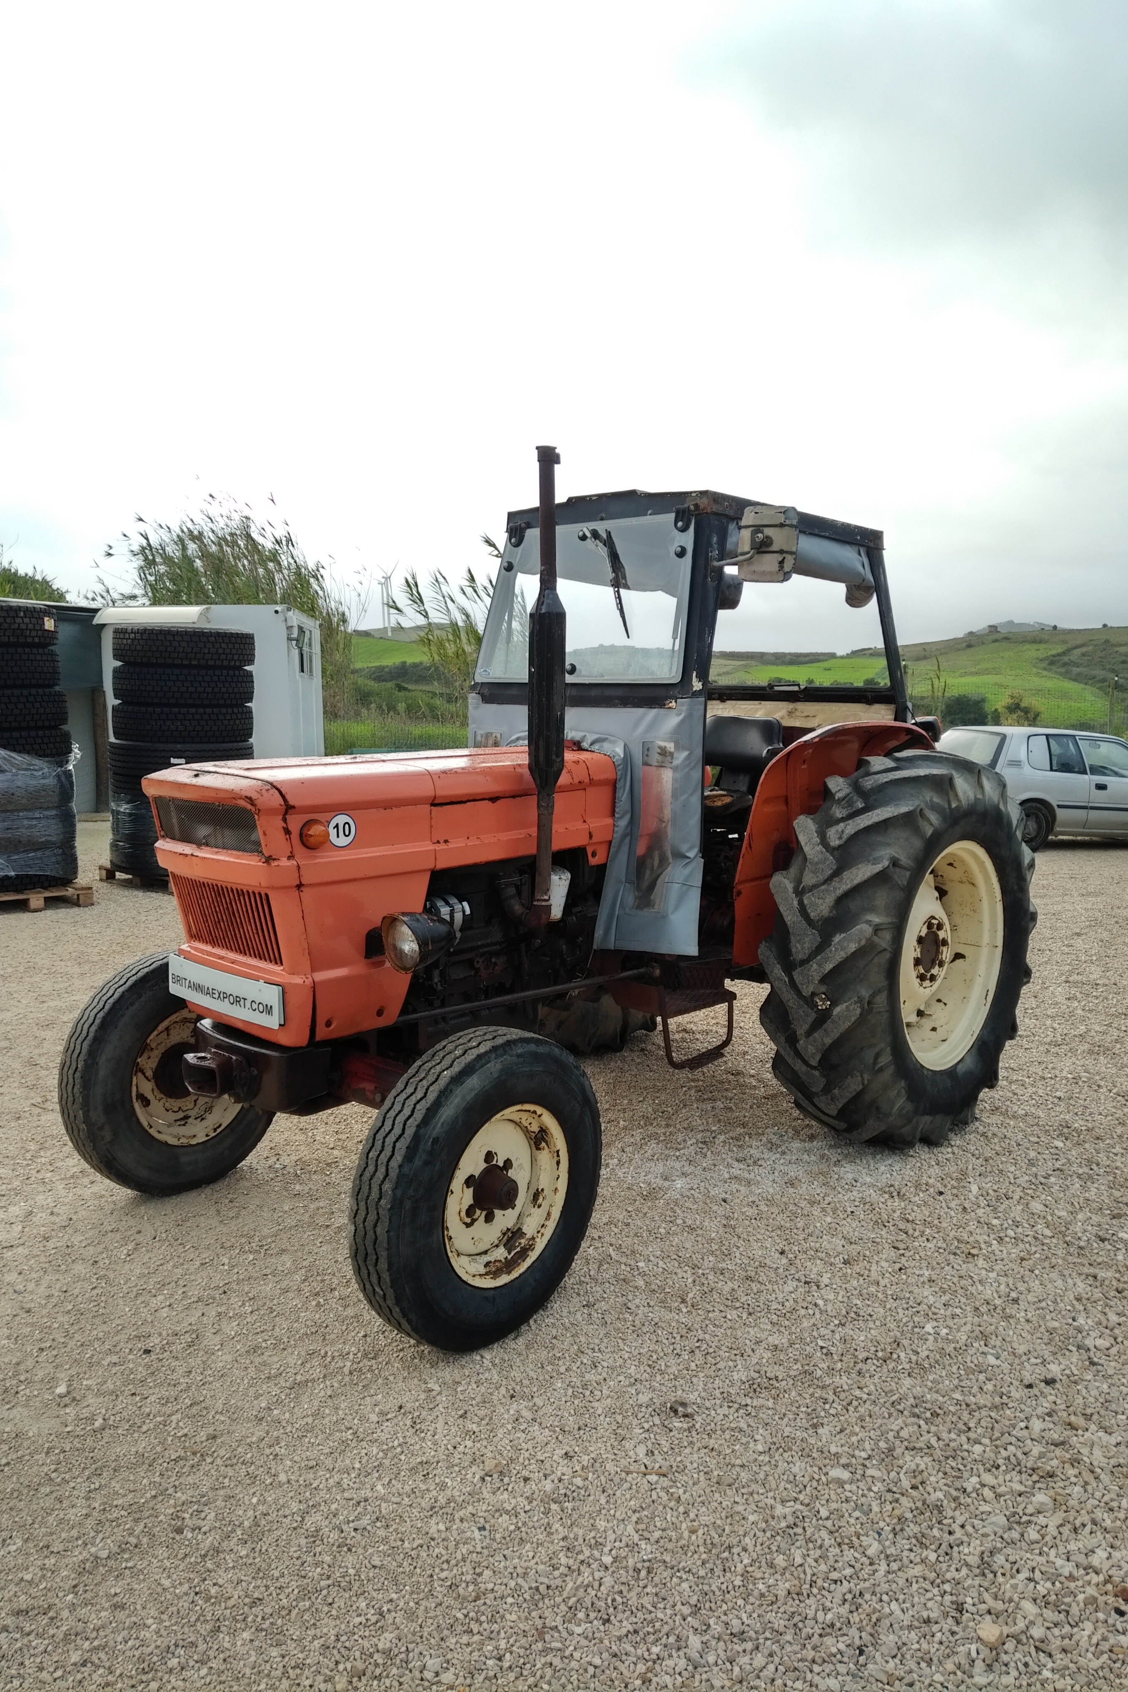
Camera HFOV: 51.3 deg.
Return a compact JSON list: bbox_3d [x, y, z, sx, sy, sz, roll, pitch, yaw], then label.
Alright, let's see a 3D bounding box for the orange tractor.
[{"bbox_3d":[0.103,-0.063,4.147,2.000,2.270,3.210,6,9,42],"label":"orange tractor"}]

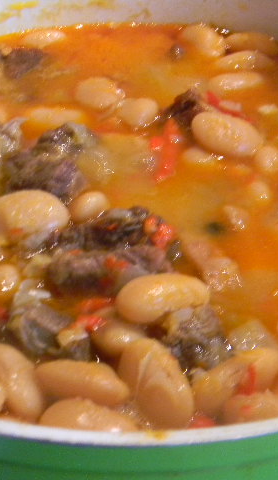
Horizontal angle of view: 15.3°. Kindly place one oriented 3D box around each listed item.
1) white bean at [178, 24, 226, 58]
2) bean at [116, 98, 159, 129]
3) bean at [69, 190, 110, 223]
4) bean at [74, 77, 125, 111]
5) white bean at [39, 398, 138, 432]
[{"bbox_3d":[0.024,-0.077,0.402,0.015,0.012,0.024,-22,43,-25],"label":"white bean"},{"bbox_3d":[-0.001,-0.043,0.350,0.016,0.010,0.011,-11,40,-13],"label":"bean"},{"bbox_3d":[-0.016,-0.011,0.343,0.012,0.010,0.016,28,47,30],"label":"bean"},{"bbox_3d":[-0.016,-0.056,0.399,0.020,0.012,0.015,10,40,11],"label":"bean"},{"bbox_3d":[-0.012,0.044,0.249,0.024,0.011,0.013,4,39,6],"label":"white bean"}]

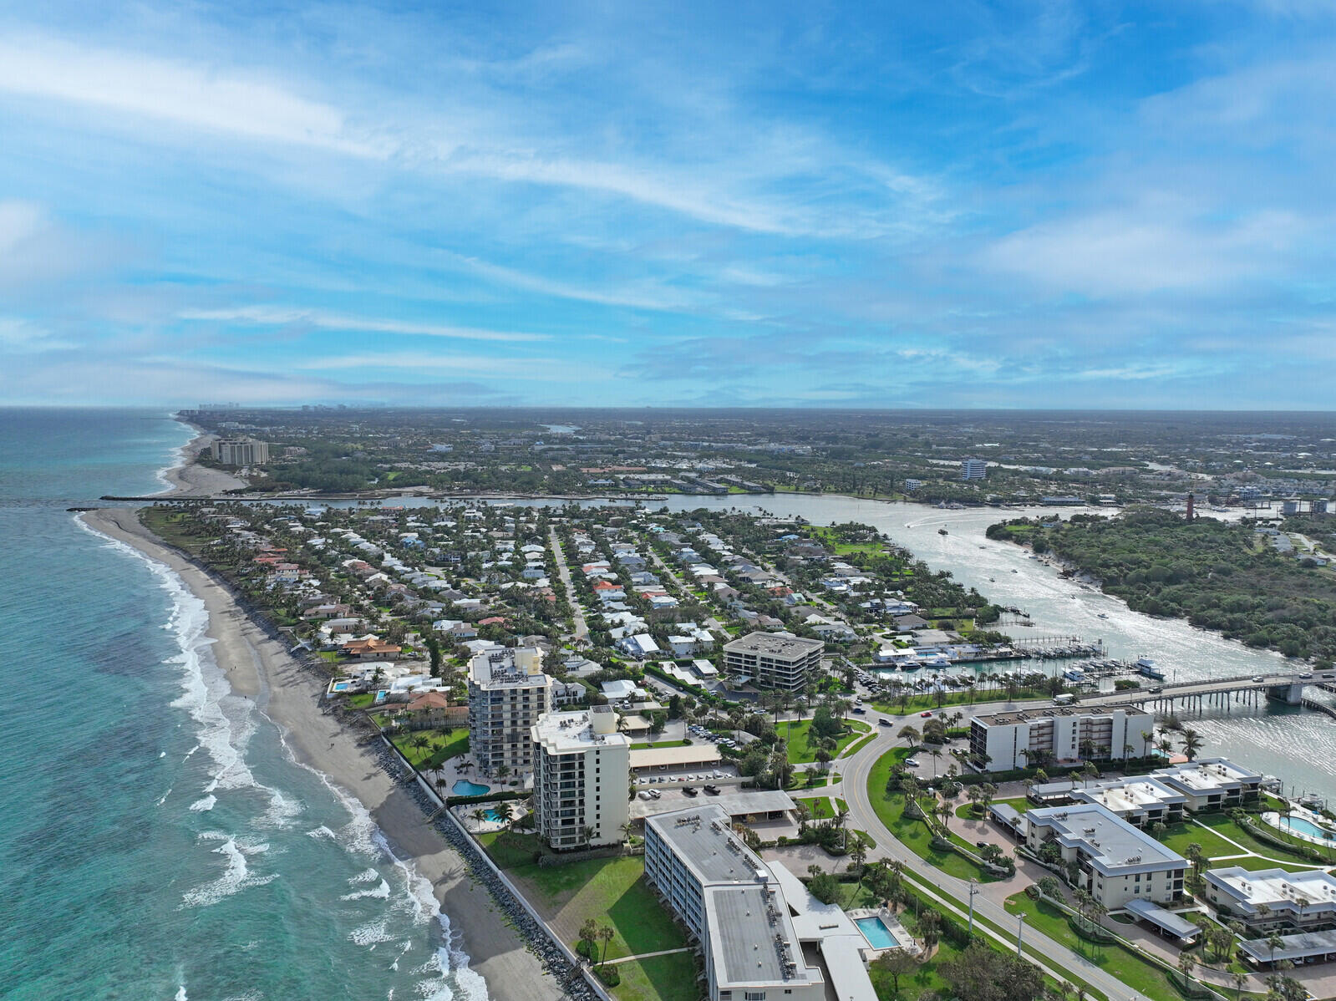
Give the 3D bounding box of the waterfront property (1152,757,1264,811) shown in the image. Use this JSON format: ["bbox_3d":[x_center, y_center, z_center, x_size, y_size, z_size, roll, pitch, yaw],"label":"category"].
[{"bbox_3d":[169.100,89.070,289.590,30.500,7.200,19.000,-2,6,-16],"label":"waterfront property"}]

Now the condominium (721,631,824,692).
[{"bbox_3d":[48.020,71.780,418.670,35.640,15.120,33.810,4,7,33],"label":"condominium"}]

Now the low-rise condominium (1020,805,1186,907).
[{"bbox_3d":[113.800,92.600,243.490,24.000,9.500,35.000,-1,6,-13],"label":"low-rise condominium"}]

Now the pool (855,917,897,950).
[{"bbox_3d":[48.300,100.300,213.570,6.590,1.500,12.480,-1,6,-12],"label":"pool"}]

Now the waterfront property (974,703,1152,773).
[{"bbox_3d":[134.900,81.460,319.780,63.500,15.800,14.500,-1,6,-12],"label":"waterfront property"}]

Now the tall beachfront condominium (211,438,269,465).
[{"bbox_3d":[-826.460,-90.050,1792.660,98.000,42.000,62.000,-3,7,-26],"label":"tall beachfront condominium"}]

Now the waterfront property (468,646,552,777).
[{"bbox_3d":[-56.240,70.400,325.070,27.150,34.530,50.120,-1,6,-13],"label":"waterfront property"}]

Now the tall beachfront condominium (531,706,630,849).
[{"bbox_3d":[-25.400,78.610,270.350,27.300,30.800,33.000,-1,6,-11],"label":"tall beachfront condominium"}]

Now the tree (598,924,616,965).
[{"bbox_3d":[-13.210,96.190,200.010,3.490,9.310,3.490,0,6,0],"label":"tree"}]

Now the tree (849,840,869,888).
[{"bbox_3d":[48.150,91.100,232.670,4.590,13.060,4.590,0,6,0],"label":"tree"}]

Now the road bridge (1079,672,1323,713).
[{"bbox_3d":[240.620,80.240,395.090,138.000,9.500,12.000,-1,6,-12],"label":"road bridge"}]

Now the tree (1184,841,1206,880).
[{"bbox_3d":[135.430,92.980,237.810,4.820,10.820,4.820,0,6,0],"label":"tree"}]

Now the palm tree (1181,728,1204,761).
[{"bbox_3d":[179.650,84.400,316.490,7.850,12.910,7.850,0,6,0],"label":"palm tree"}]

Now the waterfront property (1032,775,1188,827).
[{"bbox_3d":[135.800,90.380,276.190,35.000,7.200,20.500,-2,6,-16],"label":"waterfront property"}]

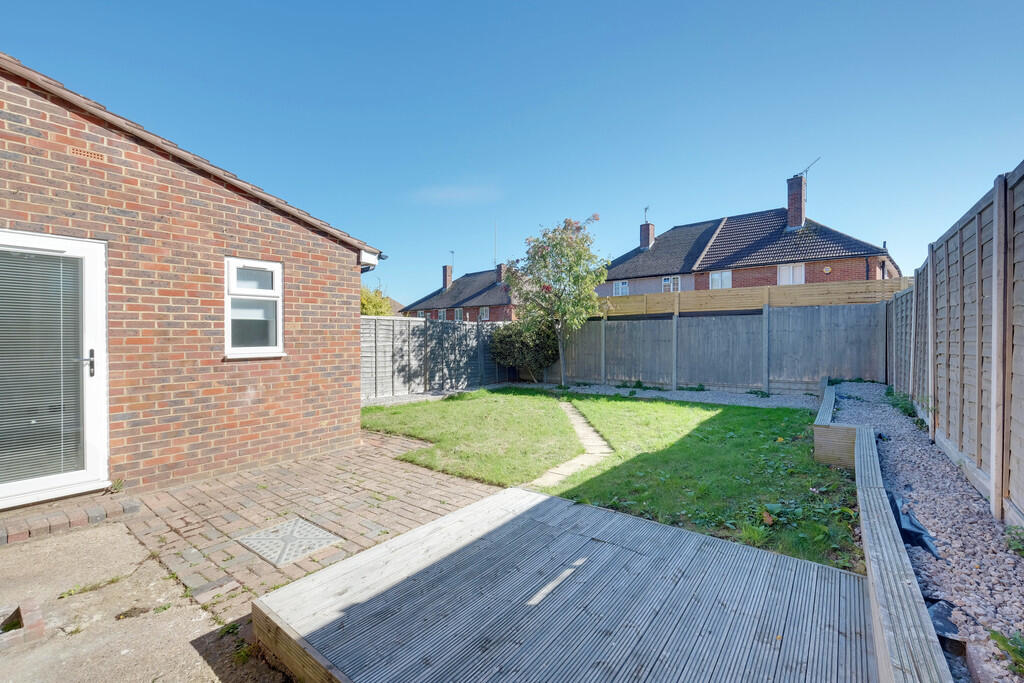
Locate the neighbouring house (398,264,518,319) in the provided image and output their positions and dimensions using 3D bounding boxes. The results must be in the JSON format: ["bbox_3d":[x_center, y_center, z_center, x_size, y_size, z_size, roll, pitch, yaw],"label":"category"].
[{"bbox_3d":[-2.030,-2.320,36.600,13.800,8.800,9.200,1,1,43],"label":"neighbouring house"}]

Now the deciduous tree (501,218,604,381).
[{"bbox_3d":[1.300,-1.240,13.000,3.050,5.200,2.900,0,1,0],"label":"deciduous tree"}]

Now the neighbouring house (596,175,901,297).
[{"bbox_3d":[11.840,-3.240,23.600,13.900,9.200,9.200,1,1,43],"label":"neighbouring house"}]

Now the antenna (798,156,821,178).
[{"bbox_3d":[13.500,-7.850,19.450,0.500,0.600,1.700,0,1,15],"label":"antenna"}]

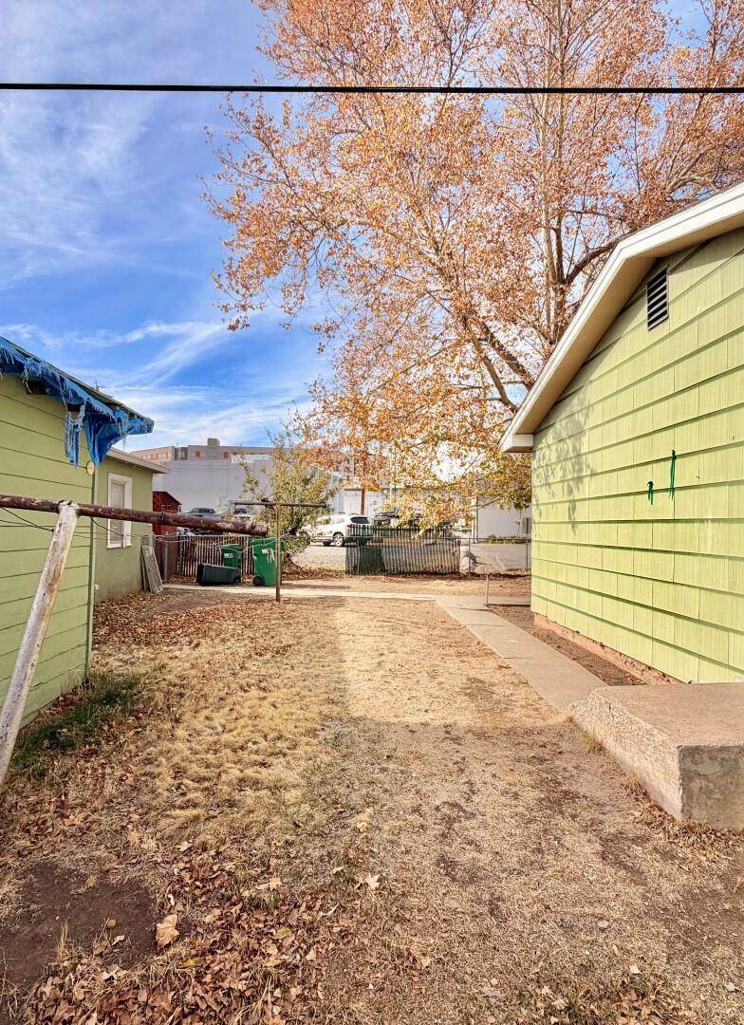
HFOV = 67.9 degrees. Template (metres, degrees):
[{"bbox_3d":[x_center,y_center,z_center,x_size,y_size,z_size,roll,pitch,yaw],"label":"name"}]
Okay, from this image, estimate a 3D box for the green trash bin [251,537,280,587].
[{"bbox_3d":[-2.390,1.120,12.750,0.790,1.100,0.660,0,-1,-6],"label":"green trash bin"}]

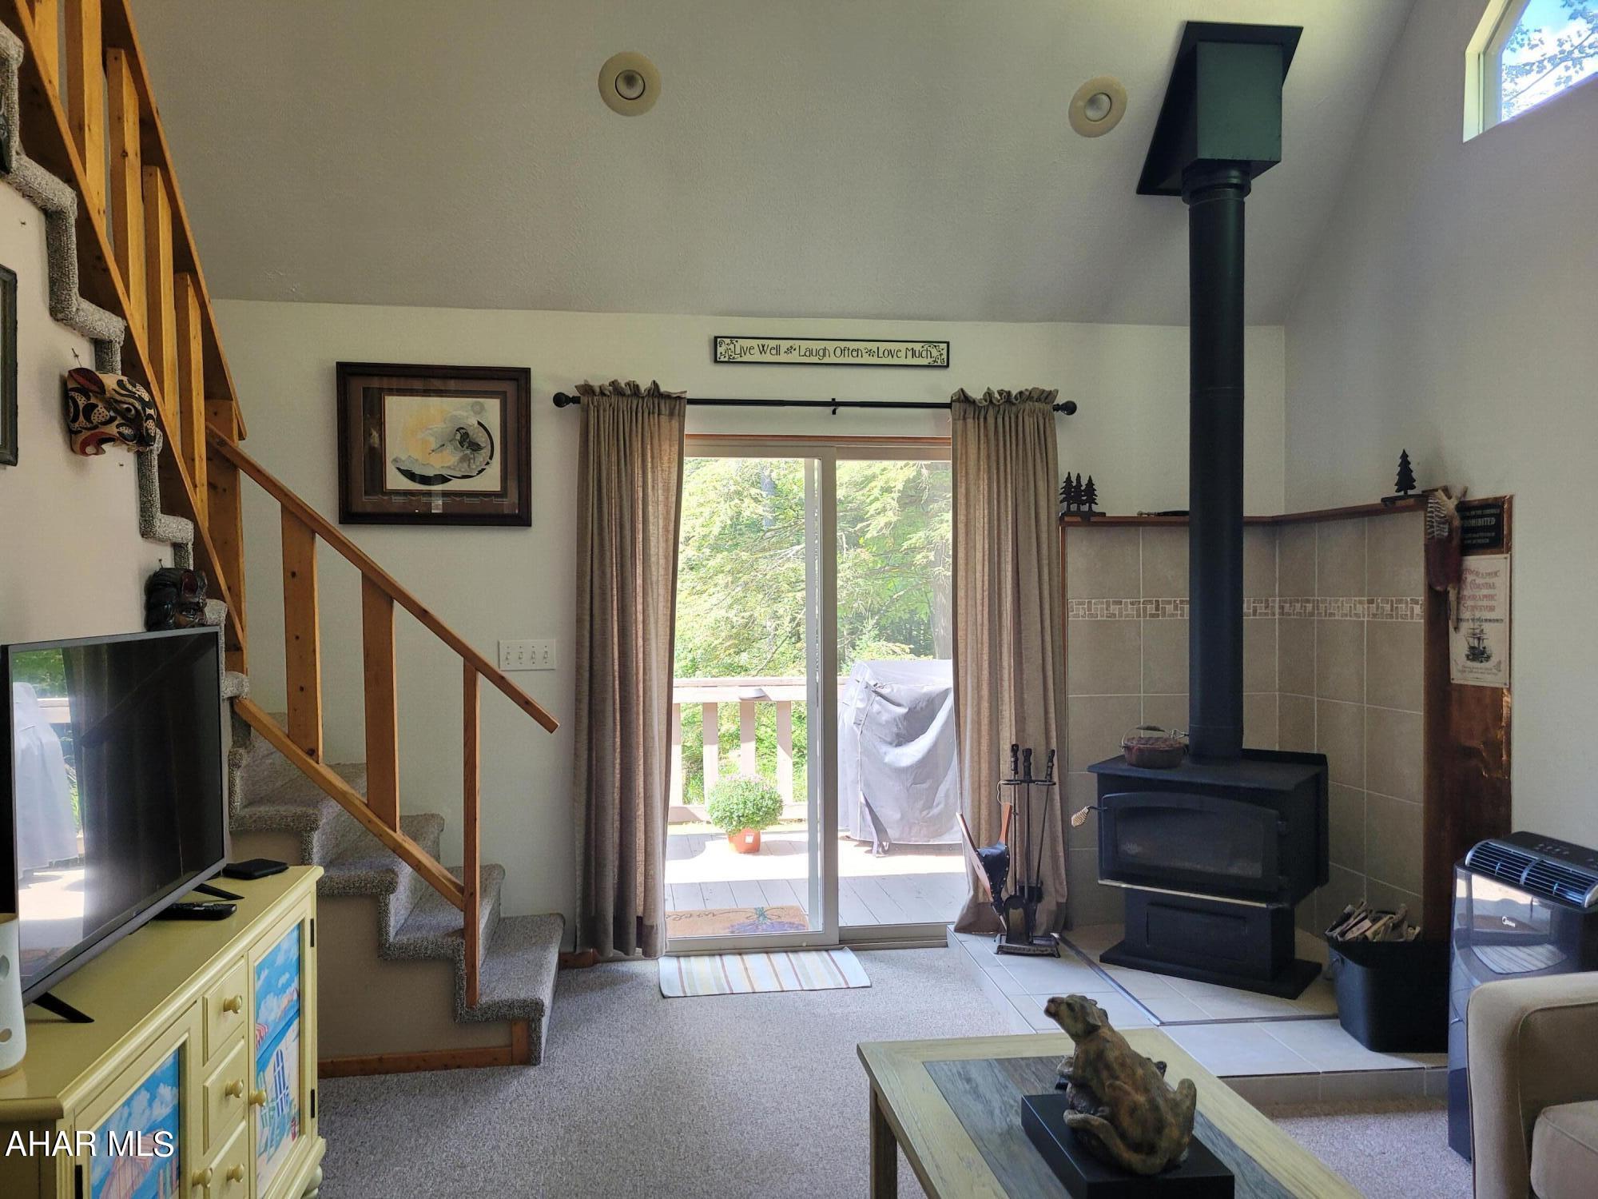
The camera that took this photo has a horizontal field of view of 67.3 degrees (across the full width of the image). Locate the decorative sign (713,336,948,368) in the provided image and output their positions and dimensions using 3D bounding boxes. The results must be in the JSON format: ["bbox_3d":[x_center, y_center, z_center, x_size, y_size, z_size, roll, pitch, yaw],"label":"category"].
[{"bbox_3d":[0.135,-0.979,4.751,0.940,0.099,0.020,0,0,-6],"label":"decorative sign"}]

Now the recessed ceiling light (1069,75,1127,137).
[{"bbox_3d":[1.065,-1.748,4.265,0.205,0.205,0.030,0,43,-6],"label":"recessed ceiling light"}]

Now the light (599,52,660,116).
[{"bbox_3d":[-0.576,-1.750,4.083,0.205,0.205,0.030,0,43,-6],"label":"light"}]

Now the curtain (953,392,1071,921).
[{"bbox_3d":[0.833,0.230,4.748,0.476,2.144,0.130,0,0,-6],"label":"curtain"}]

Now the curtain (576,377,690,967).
[{"bbox_3d":[-0.645,0.273,4.587,0.436,2.220,0.130,0,0,-6],"label":"curtain"}]

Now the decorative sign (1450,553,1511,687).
[{"bbox_3d":[2.105,0.062,3.713,0.012,0.402,0.270,0,0,-6],"label":"decorative sign"}]

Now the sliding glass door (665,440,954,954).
[{"bbox_3d":[0.117,0.384,4.801,1.822,2.018,0.120,0,0,-6],"label":"sliding glass door"}]

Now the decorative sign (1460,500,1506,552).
[{"bbox_3d":[2.103,-0.220,3.732,0.014,0.134,0.261,0,0,-6],"label":"decorative sign"}]

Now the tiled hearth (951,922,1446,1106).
[{"bbox_3d":[1.375,1.346,4.097,1.400,0.090,1.590,0,0,-6],"label":"tiled hearth"}]

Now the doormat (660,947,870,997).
[{"bbox_3d":[-0.135,1.387,4.450,0.718,0.012,0.437,0,0,-8],"label":"doormat"}]

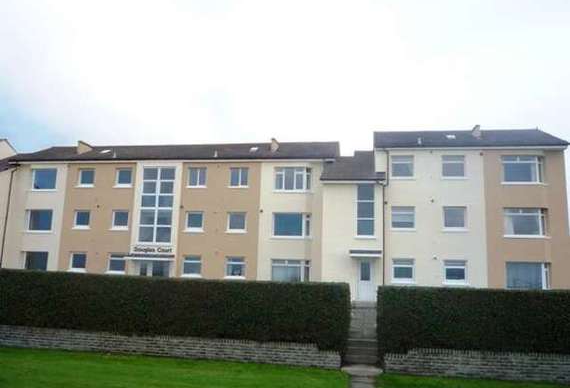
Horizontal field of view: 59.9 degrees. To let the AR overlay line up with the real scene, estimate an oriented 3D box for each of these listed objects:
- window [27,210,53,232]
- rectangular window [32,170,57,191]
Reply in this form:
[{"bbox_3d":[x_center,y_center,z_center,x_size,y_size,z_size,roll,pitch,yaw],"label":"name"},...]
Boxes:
[{"bbox_3d":[-15.246,1.676,30.729,1.851,1.373,0.130,0,-8,10],"label":"window"},{"bbox_3d":[-15.093,-0.877,31.078,1.732,1.445,0.130,0,-8,10],"label":"rectangular window"}]

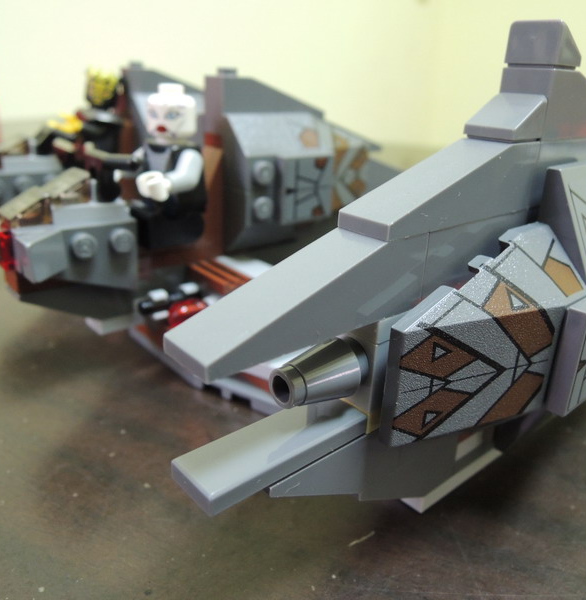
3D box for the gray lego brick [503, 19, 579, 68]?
[{"bbox_3d":[0.036,-0.036,0.079,0.008,0.006,0.008,-16,29,-38],"label":"gray lego brick"}]

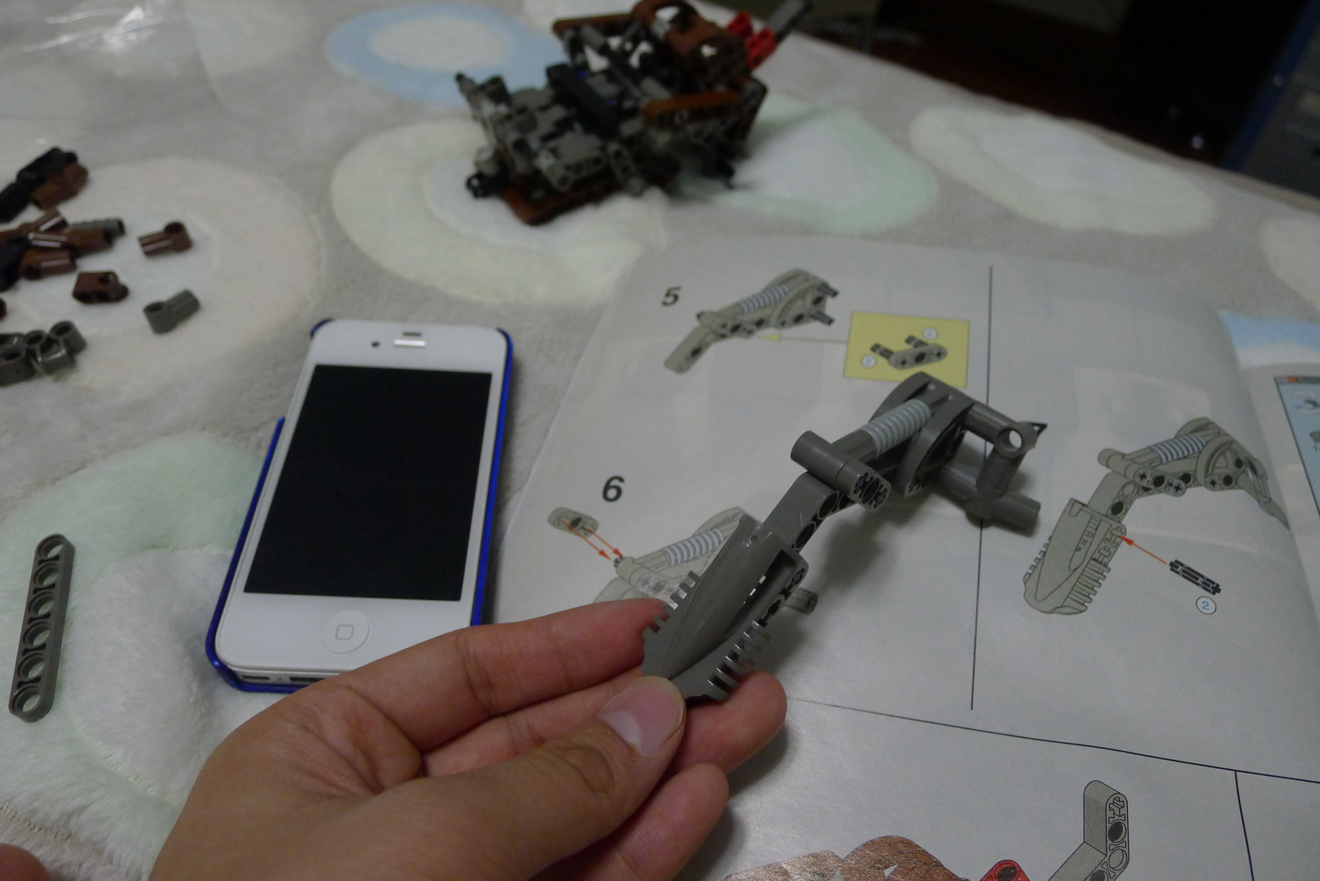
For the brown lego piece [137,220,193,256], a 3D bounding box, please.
[{"bbox_3d":[-0.171,-0.069,0.305,0.016,0.008,0.007,-23,55,-24],"label":"brown lego piece"}]

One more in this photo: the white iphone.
[{"bbox_3d":[-0.074,0.011,0.236,0.061,0.011,0.117,3,50,-5],"label":"white iphone"}]

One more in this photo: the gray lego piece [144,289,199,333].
[{"bbox_3d":[-0.156,-0.041,0.282,0.007,0.008,0.016,37,55,24],"label":"gray lego piece"}]

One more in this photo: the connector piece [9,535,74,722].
[{"bbox_3d":[-0.142,0.043,0.203,0.008,0.004,0.048,-10,50,-14],"label":"connector piece"}]

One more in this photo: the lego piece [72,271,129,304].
[{"bbox_3d":[-0.182,-0.049,0.287,0.016,0.008,0.009,-3,49,-8],"label":"lego piece"}]

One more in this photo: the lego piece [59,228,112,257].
[{"bbox_3d":[-0.196,-0.068,0.300,0.016,0.008,0.008,-20,53,-21],"label":"lego piece"}]

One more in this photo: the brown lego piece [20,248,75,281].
[{"bbox_3d":[-0.203,-0.058,0.292,0.016,0.008,0.008,-9,50,-13],"label":"brown lego piece"}]

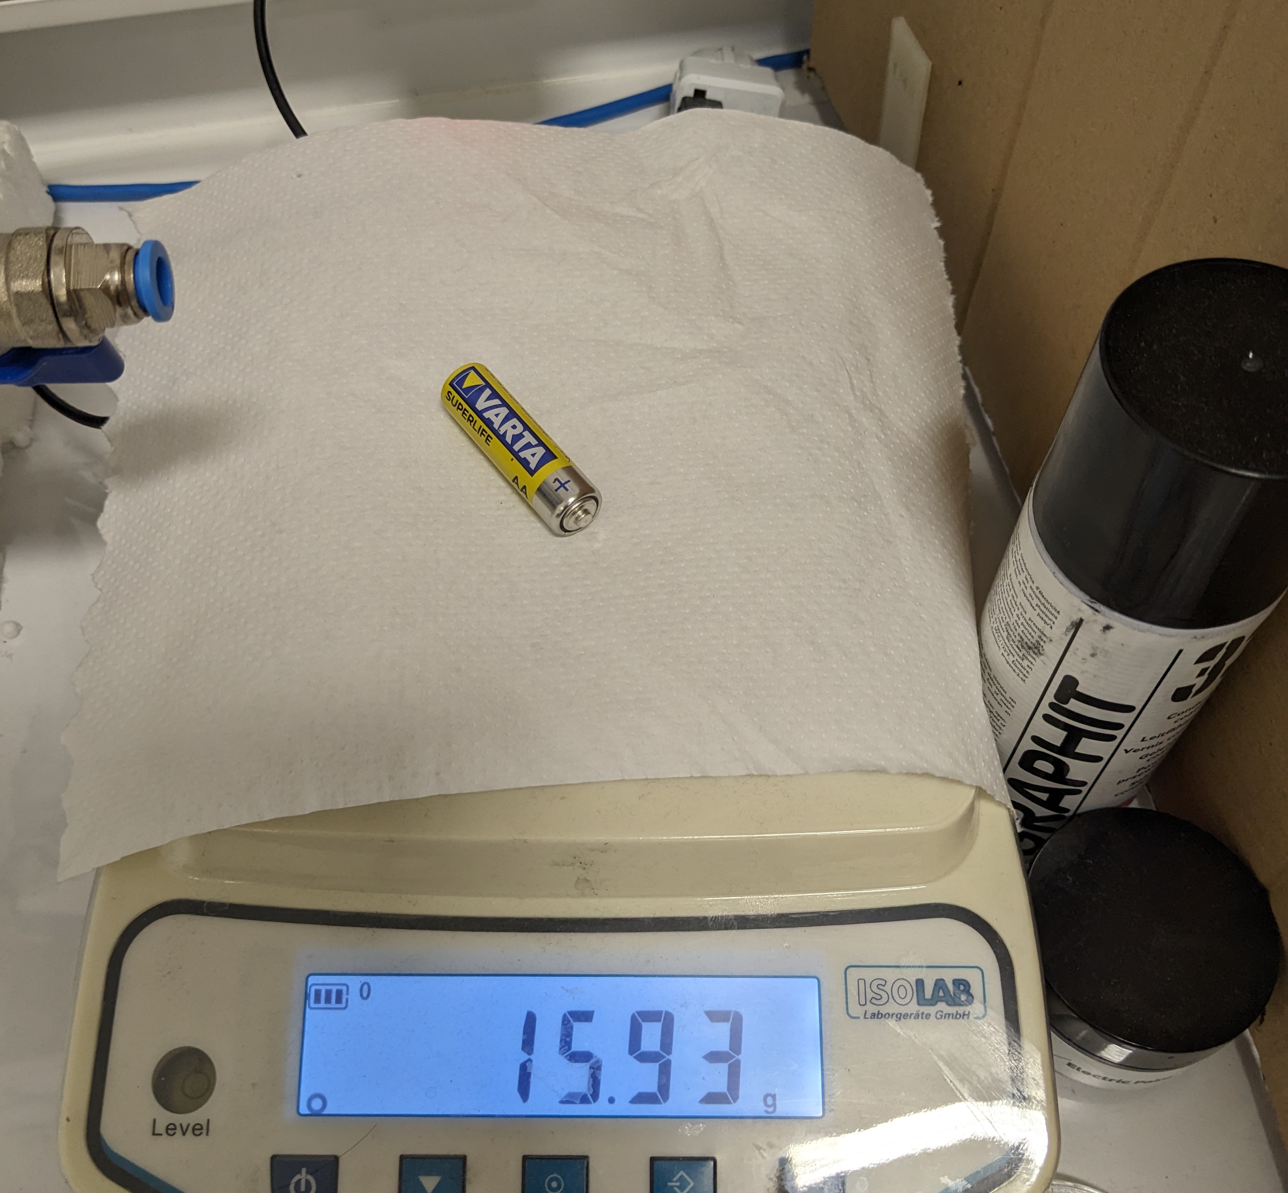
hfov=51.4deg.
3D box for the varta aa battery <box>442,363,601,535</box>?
[{"bbox_3d":[-0.029,-0.035,0.316,0.014,0.014,0.050,-32,62,-20],"label":"varta aa battery"}]

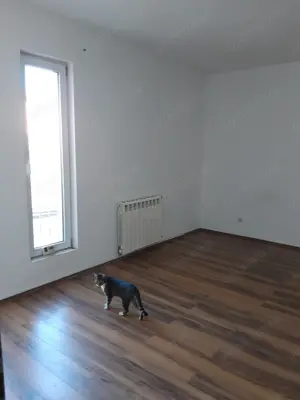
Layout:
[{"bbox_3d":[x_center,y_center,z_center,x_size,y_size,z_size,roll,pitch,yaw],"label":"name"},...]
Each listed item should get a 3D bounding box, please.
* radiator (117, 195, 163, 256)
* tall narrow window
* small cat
[{"bbox_3d":[-0.113,0.310,3.941,0.095,0.640,0.769,9,13,40],"label":"radiator"},{"bbox_3d":[-1.033,-0.390,3.021,0.080,1.898,0.510,9,13,40],"label":"tall narrow window"},{"bbox_3d":[-0.254,0.832,2.613,0.540,0.295,0.140,7,11,32],"label":"small cat"}]

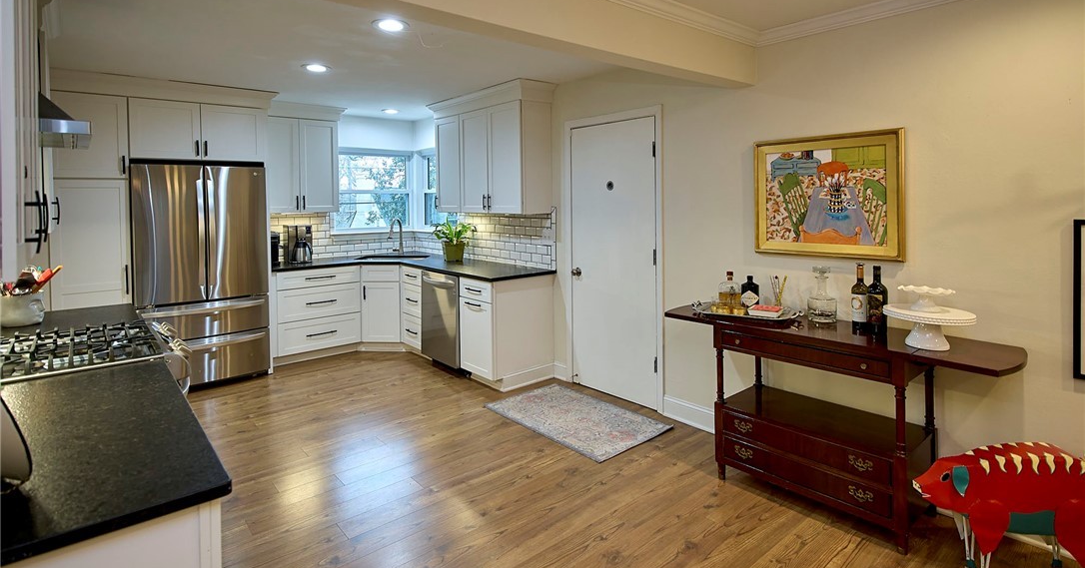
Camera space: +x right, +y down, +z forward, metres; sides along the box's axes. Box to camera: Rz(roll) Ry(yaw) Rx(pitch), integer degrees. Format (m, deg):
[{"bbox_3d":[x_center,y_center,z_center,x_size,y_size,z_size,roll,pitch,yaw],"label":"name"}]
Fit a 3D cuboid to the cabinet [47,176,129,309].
[{"bbox_3d":[-3.409,0.024,3.938,0.444,1.619,0.660,-7,9,-40],"label":"cabinet"}]

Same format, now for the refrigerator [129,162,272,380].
[{"bbox_3d":[-2.911,-0.078,4.340,0.902,1.787,0.780,-7,9,-40],"label":"refrigerator"}]

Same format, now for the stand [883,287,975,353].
[{"bbox_3d":[1.661,0.134,2.201,0.314,0.260,0.314,-7,9,-40],"label":"stand"}]

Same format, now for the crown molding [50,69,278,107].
[{"bbox_3d":[-2.812,-1.462,3.900,1.425,0.144,0.110,-7,9,-40],"label":"crown molding"}]

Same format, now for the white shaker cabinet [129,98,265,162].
[{"bbox_3d":[-2.918,-1.233,4.306,0.911,0.433,0.680,-7,9,-40],"label":"white shaker cabinet"}]

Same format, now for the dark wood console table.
[{"bbox_3d":[1.346,0.631,2.544,0.485,0.822,1.475,-7,9,-40],"label":"dark wood console table"}]

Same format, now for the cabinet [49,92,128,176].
[{"bbox_3d":[-3.470,-1.100,3.960,0.440,0.620,0.600,-5,8,-38],"label":"cabinet"}]

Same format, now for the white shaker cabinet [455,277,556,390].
[{"bbox_3d":[-0.289,0.359,4.292,0.635,0.870,0.469,-7,9,-40],"label":"white shaker cabinet"}]

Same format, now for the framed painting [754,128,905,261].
[{"bbox_3d":[1.478,-0.450,2.710,0.040,0.640,0.735,-7,8,-44],"label":"framed painting"}]

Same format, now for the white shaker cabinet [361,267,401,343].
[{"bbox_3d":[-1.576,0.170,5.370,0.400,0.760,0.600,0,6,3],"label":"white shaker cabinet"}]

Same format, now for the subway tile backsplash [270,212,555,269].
[{"bbox_3d":[-1.310,-0.410,4.670,1.480,0.500,2.370,-7,8,-44],"label":"subway tile backsplash"}]

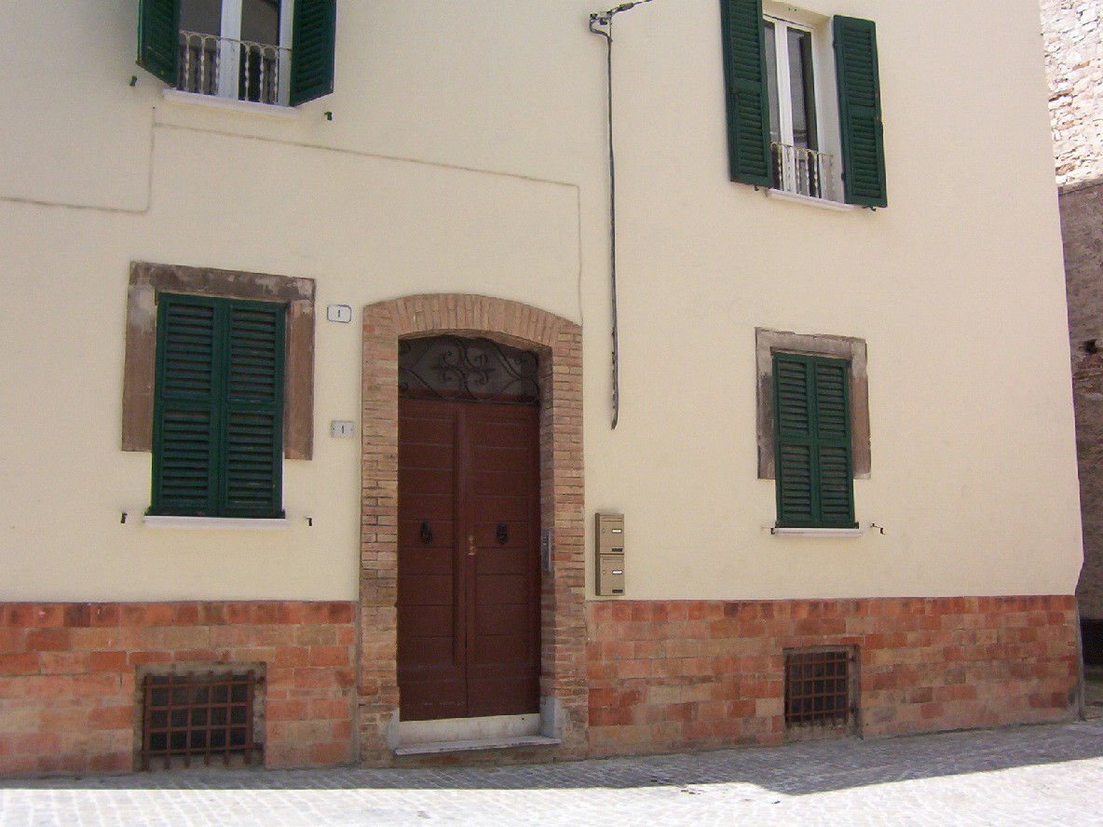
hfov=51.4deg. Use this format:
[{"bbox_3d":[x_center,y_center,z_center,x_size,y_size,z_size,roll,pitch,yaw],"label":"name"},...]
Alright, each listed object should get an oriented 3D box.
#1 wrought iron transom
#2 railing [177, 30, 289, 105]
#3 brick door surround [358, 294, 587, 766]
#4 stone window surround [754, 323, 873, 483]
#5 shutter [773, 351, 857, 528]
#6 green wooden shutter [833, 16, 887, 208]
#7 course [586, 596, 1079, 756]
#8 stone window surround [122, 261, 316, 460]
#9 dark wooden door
[{"bbox_3d":[-0.647,-0.347,9.009,1.263,0.536,0.050,3,-8,-25],"label":"wrought iron transom"},{"bbox_3d":[-2.294,-2.494,8.314,0.812,0.438,0.080,3,-8,-25],"label":"railing"},{"bbox_3d":[-0.603,0.843,8.764,1.817,3.494,0.300,3,-8,-25],"label":"brick door surround"},{"bbox_3d":[2.297,-0.058,10.186,1.224,1.292,0.150,3,-8,-25],"label":"stone window surround"},{"bbox_3d":[2.342,0.246,10.166,0.858,1.524,0.050,3,-8,-25],"label":"shutter"},{"bbox_3d":[2.885,-2.826,10.710,0.425,1.814,0.050,1,-8,-14],"label":"green wooden shutter"},{"bbox_3d":[2.710,2.227,10.022,5.382,1.205,0.120,3,-8,-25],"label":"course"},{"bbox_3d":[-2.315,-0.350,8.042,1.268,1.304,0.150,3,-8,-25],"label":"stone window surround"},{"bbox_3d":[-0.669,1.111,8.891,1.263,2.430,0.070,3,-8,-25],"label":"dark wooden door"}]

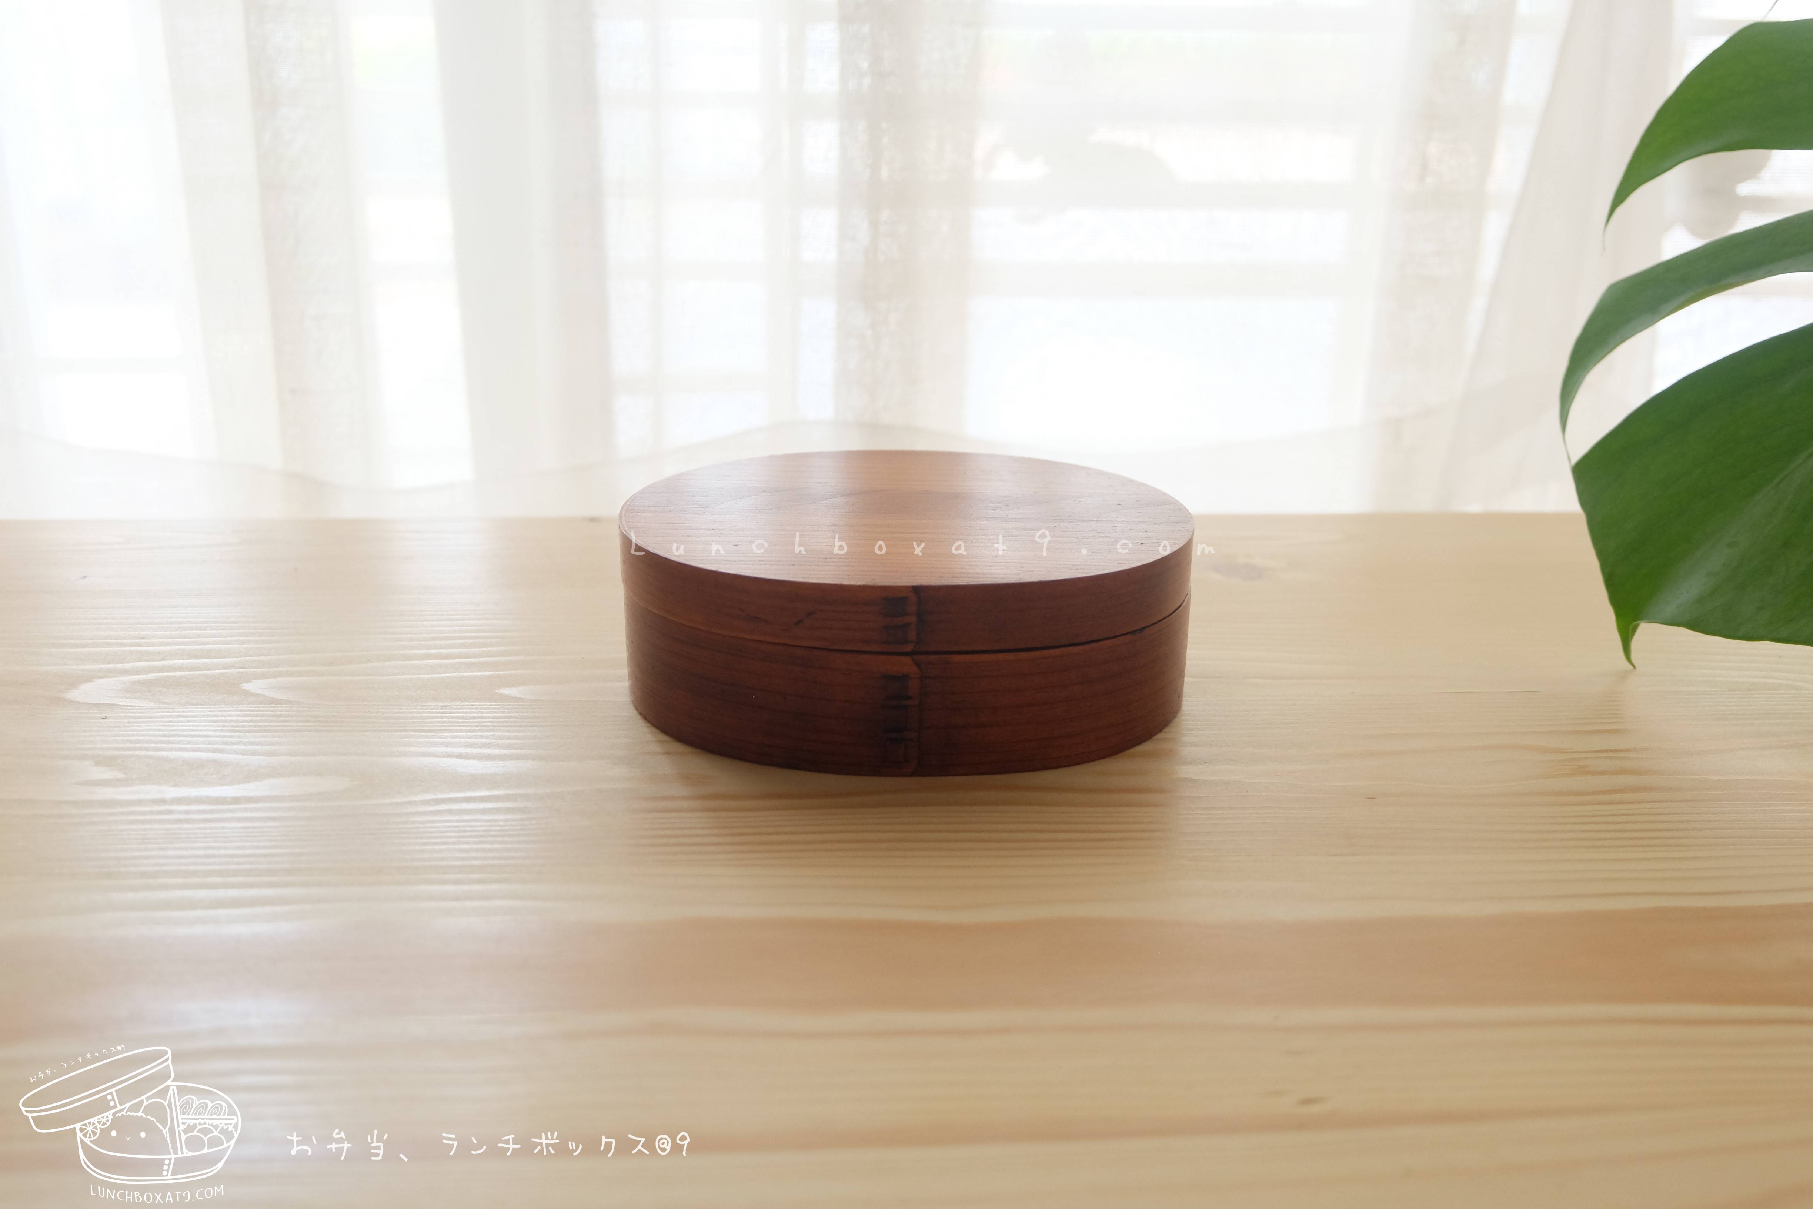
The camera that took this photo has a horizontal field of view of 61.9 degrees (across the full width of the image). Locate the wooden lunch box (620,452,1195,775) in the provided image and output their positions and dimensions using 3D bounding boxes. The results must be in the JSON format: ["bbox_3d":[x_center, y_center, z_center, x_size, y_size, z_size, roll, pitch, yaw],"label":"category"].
[{"bbox_3d":[0.000,-0.002,0.483,0.178,0.060,0.122,1,24,2],"label":"wooden lunch box"}]

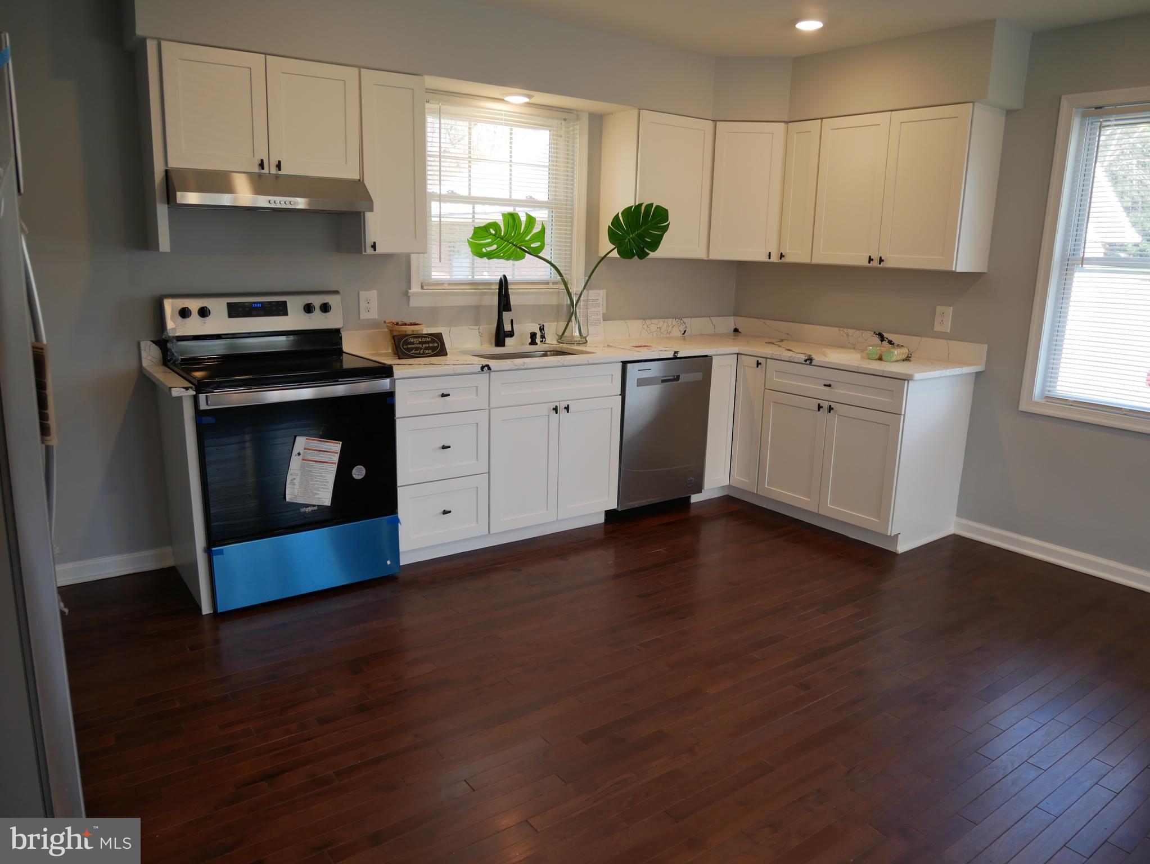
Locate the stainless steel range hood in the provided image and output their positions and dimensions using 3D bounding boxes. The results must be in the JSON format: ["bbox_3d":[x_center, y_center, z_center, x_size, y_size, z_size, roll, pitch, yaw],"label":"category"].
[{"bbox_3d":[-1.255,-0.962,3.226,0.757,0.143,0.484,-8,15,-35],"label":"stainless steel range hood"}]

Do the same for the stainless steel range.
[{"bbox_3d":[-1.219,0.044,3.337,0.760,1.188,0.694,-8,15,-35],"label":"stainless steel range"}]

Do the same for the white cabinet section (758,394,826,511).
[{"bbox_3d":[1.370,0.063,4.364,0.580,0.586,0.420,-7,15,-35],"label":"white cabinet section"}]

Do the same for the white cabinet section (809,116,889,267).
[{"bbox_3d":[1.534,-1.254,4.190,0.318,0.763,0.423,-7,15,-35],"label":"white cabinet section"}]

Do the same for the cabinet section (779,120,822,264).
[{"bbox_3d":[1.351,-1.318,4.444,0.318,0.763,0.229,-7,15,-35],"label":"cabinet section"}]

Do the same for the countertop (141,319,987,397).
[{"bbox_3d":[0.133,-0.343,3.668,3.541,0.132,1.717,-8,16,-35],"label":"countertop"}]

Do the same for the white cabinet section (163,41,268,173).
[{"bbox_3d":[-1.425,-1.236,3.115,0.381,0.455,0.318,-7,15,-35],"label":"white cabinet section"}]

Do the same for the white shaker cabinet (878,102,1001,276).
[{"bbox_3d":[1.788,-1.177,3.897,0.325,0.765,0.423,-8,15,-35],"label":"white shaker cabinet"}]

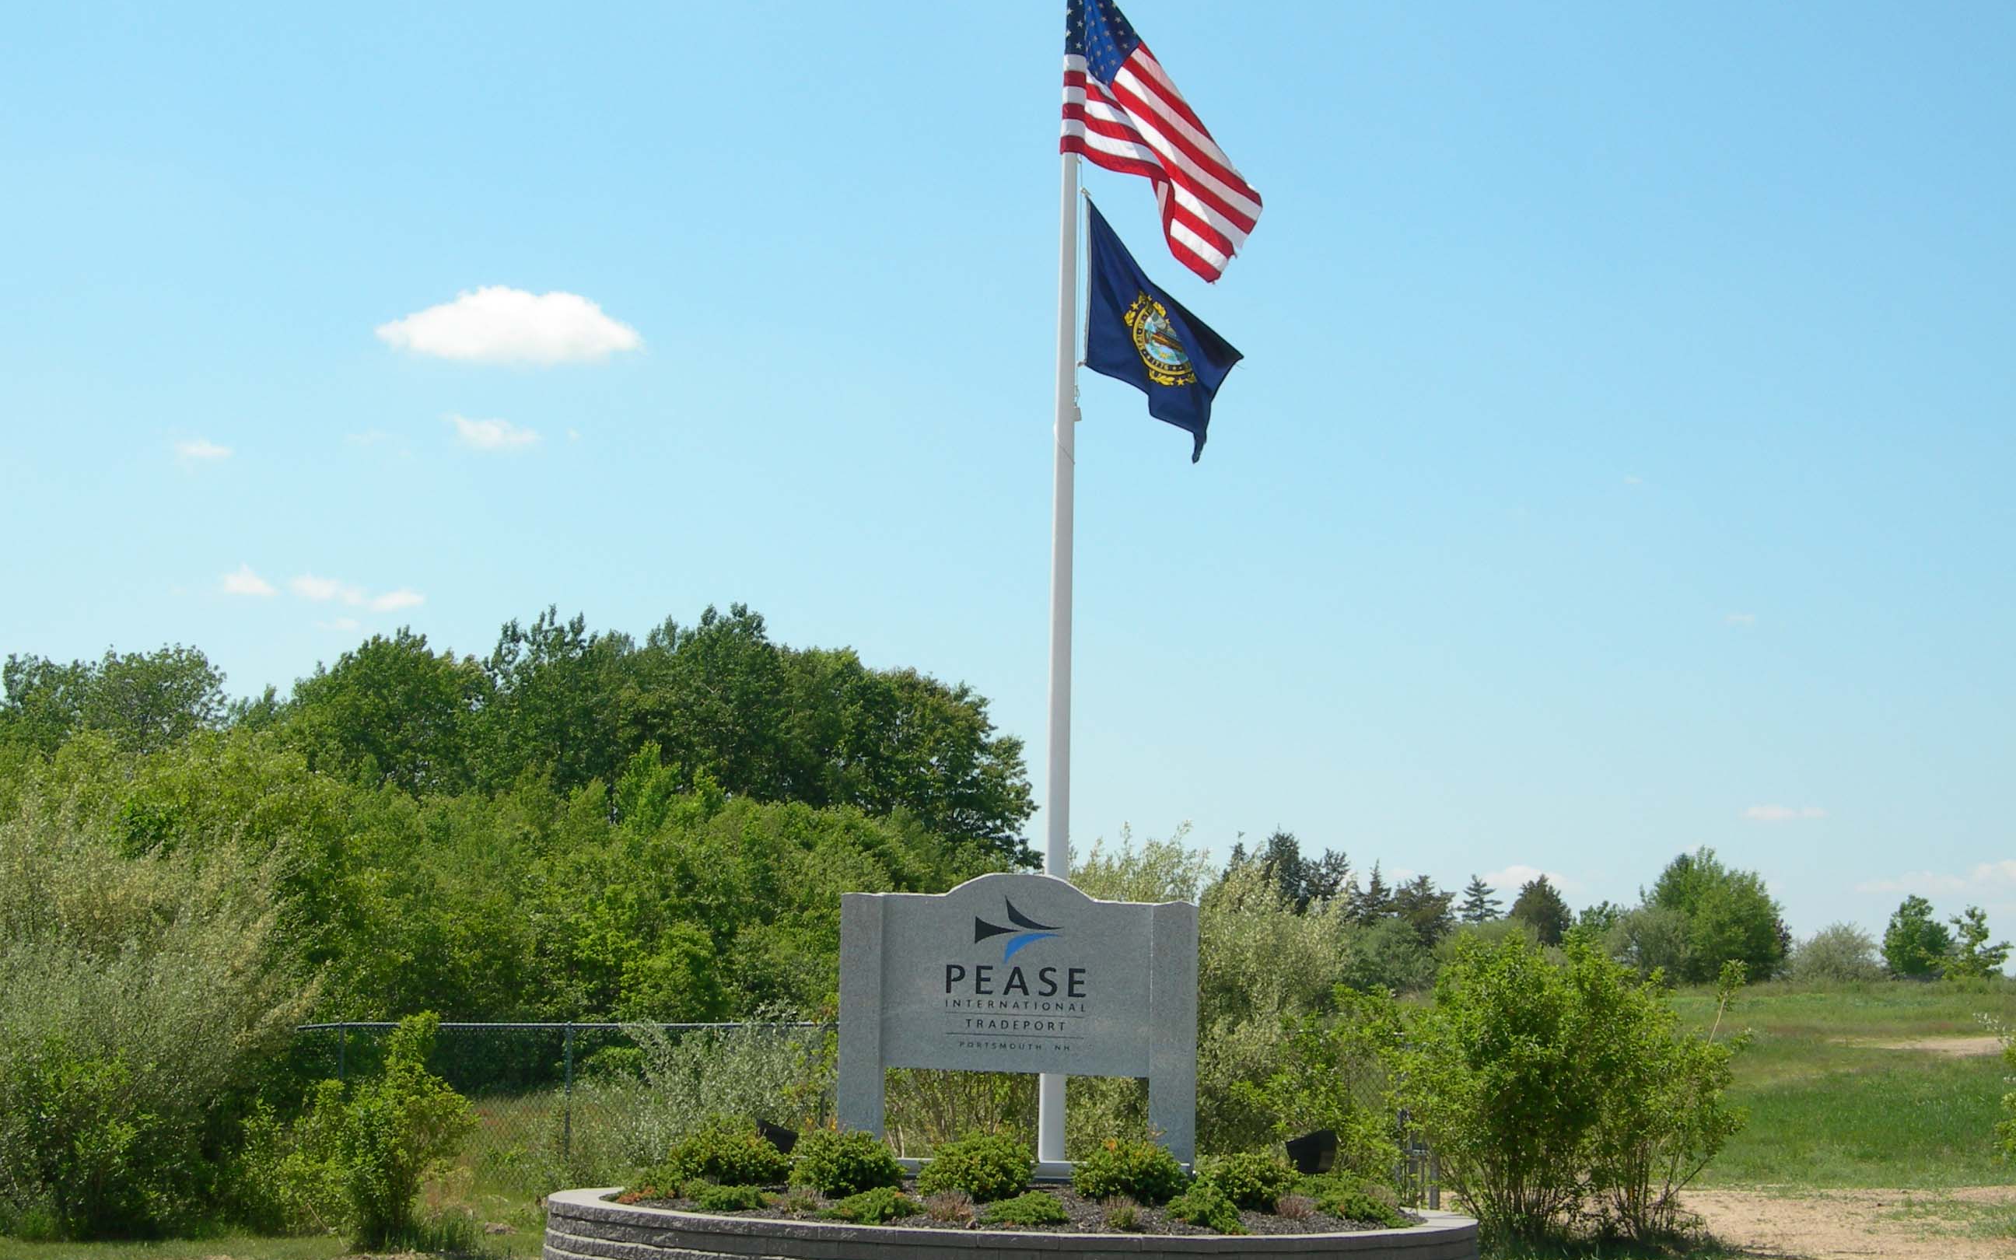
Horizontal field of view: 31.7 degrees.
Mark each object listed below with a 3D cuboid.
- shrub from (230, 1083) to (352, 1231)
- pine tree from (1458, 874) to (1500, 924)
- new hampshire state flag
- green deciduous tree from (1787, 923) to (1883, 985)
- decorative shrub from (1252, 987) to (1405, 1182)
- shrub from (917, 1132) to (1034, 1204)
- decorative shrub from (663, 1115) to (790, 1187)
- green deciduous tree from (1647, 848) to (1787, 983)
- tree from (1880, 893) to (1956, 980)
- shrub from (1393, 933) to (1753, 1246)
[{"bbox_3d":[-5.054,3.731,25.028,0.821,1.039,0.821,1,-6,0],"label":"shrub"},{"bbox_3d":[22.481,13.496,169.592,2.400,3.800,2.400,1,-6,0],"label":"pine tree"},{"bbox_3d":[1.078,-2.090,24.677,1.120,1.850,0.400,1,-6,0],"label":"new hampshire state flag"},{"bbox_3d":[30.127,11.775,129.560,3.600,2.250,3.300,1,-6,0],"label":"green deciduous tree"},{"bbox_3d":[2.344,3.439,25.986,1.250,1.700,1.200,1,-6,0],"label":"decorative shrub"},{"bbox_3d":[-0.186,3.104,20.532,0.674,0.409,0.640,1,-6,0],"label":"shrub"},{"bbox_3d":[-1.671,3.117,21.181,0.779,0.403,0.701,1,-6,0],"label":"decorative shrub"},{"bbox_3d":[23.887,9.634,119.732,4.724,4.565,4.488,1,-6,0],"label":"green deciduous tree"},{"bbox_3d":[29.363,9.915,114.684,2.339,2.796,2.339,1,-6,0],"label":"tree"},{"bbox_3d":[4.423,3.629,27.982,2.750,2.480,2.300,1,-6,0],"label":"shrub"}]

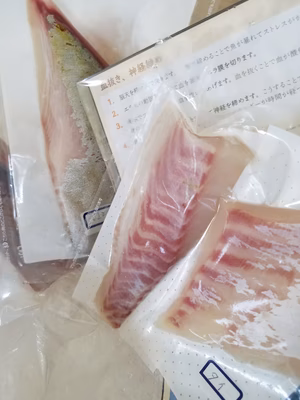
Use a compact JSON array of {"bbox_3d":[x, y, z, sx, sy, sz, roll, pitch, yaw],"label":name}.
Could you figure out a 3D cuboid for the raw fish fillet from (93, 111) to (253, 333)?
[{"bbox_3d":[0.013,0.009,0.217,0.076,0.029,0.165,26,76,7],"label":"raw fish fillet"}]

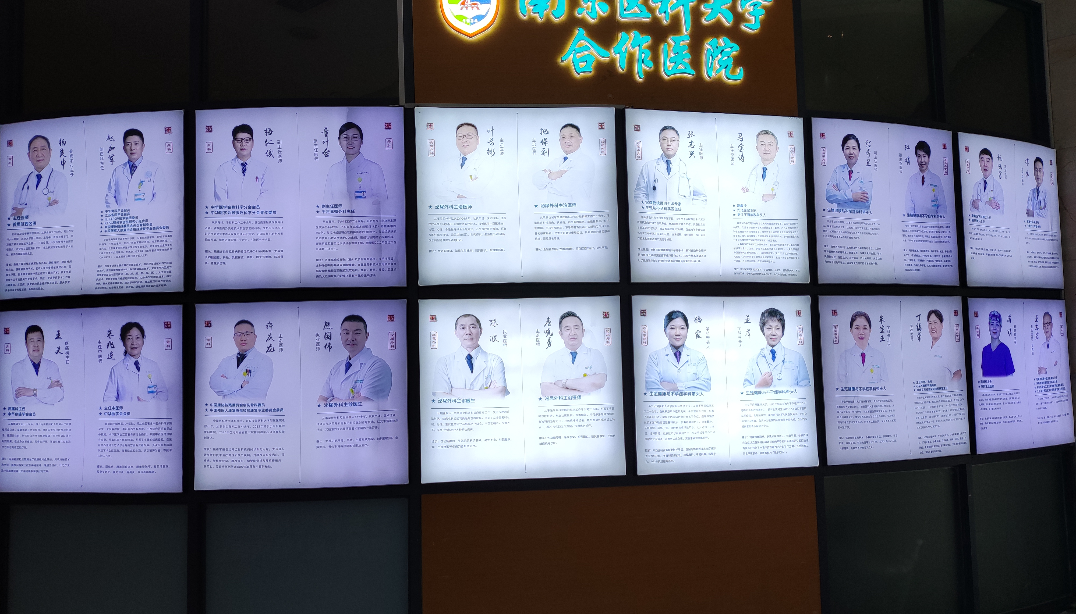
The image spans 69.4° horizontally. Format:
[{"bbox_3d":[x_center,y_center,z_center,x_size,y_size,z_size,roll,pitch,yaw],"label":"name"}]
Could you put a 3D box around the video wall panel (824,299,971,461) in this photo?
[{"bbox_3d":[1.813,0.353,3.908,0.907,0.821,0.050,0,-4,-20],"label":"video wall panel"}]

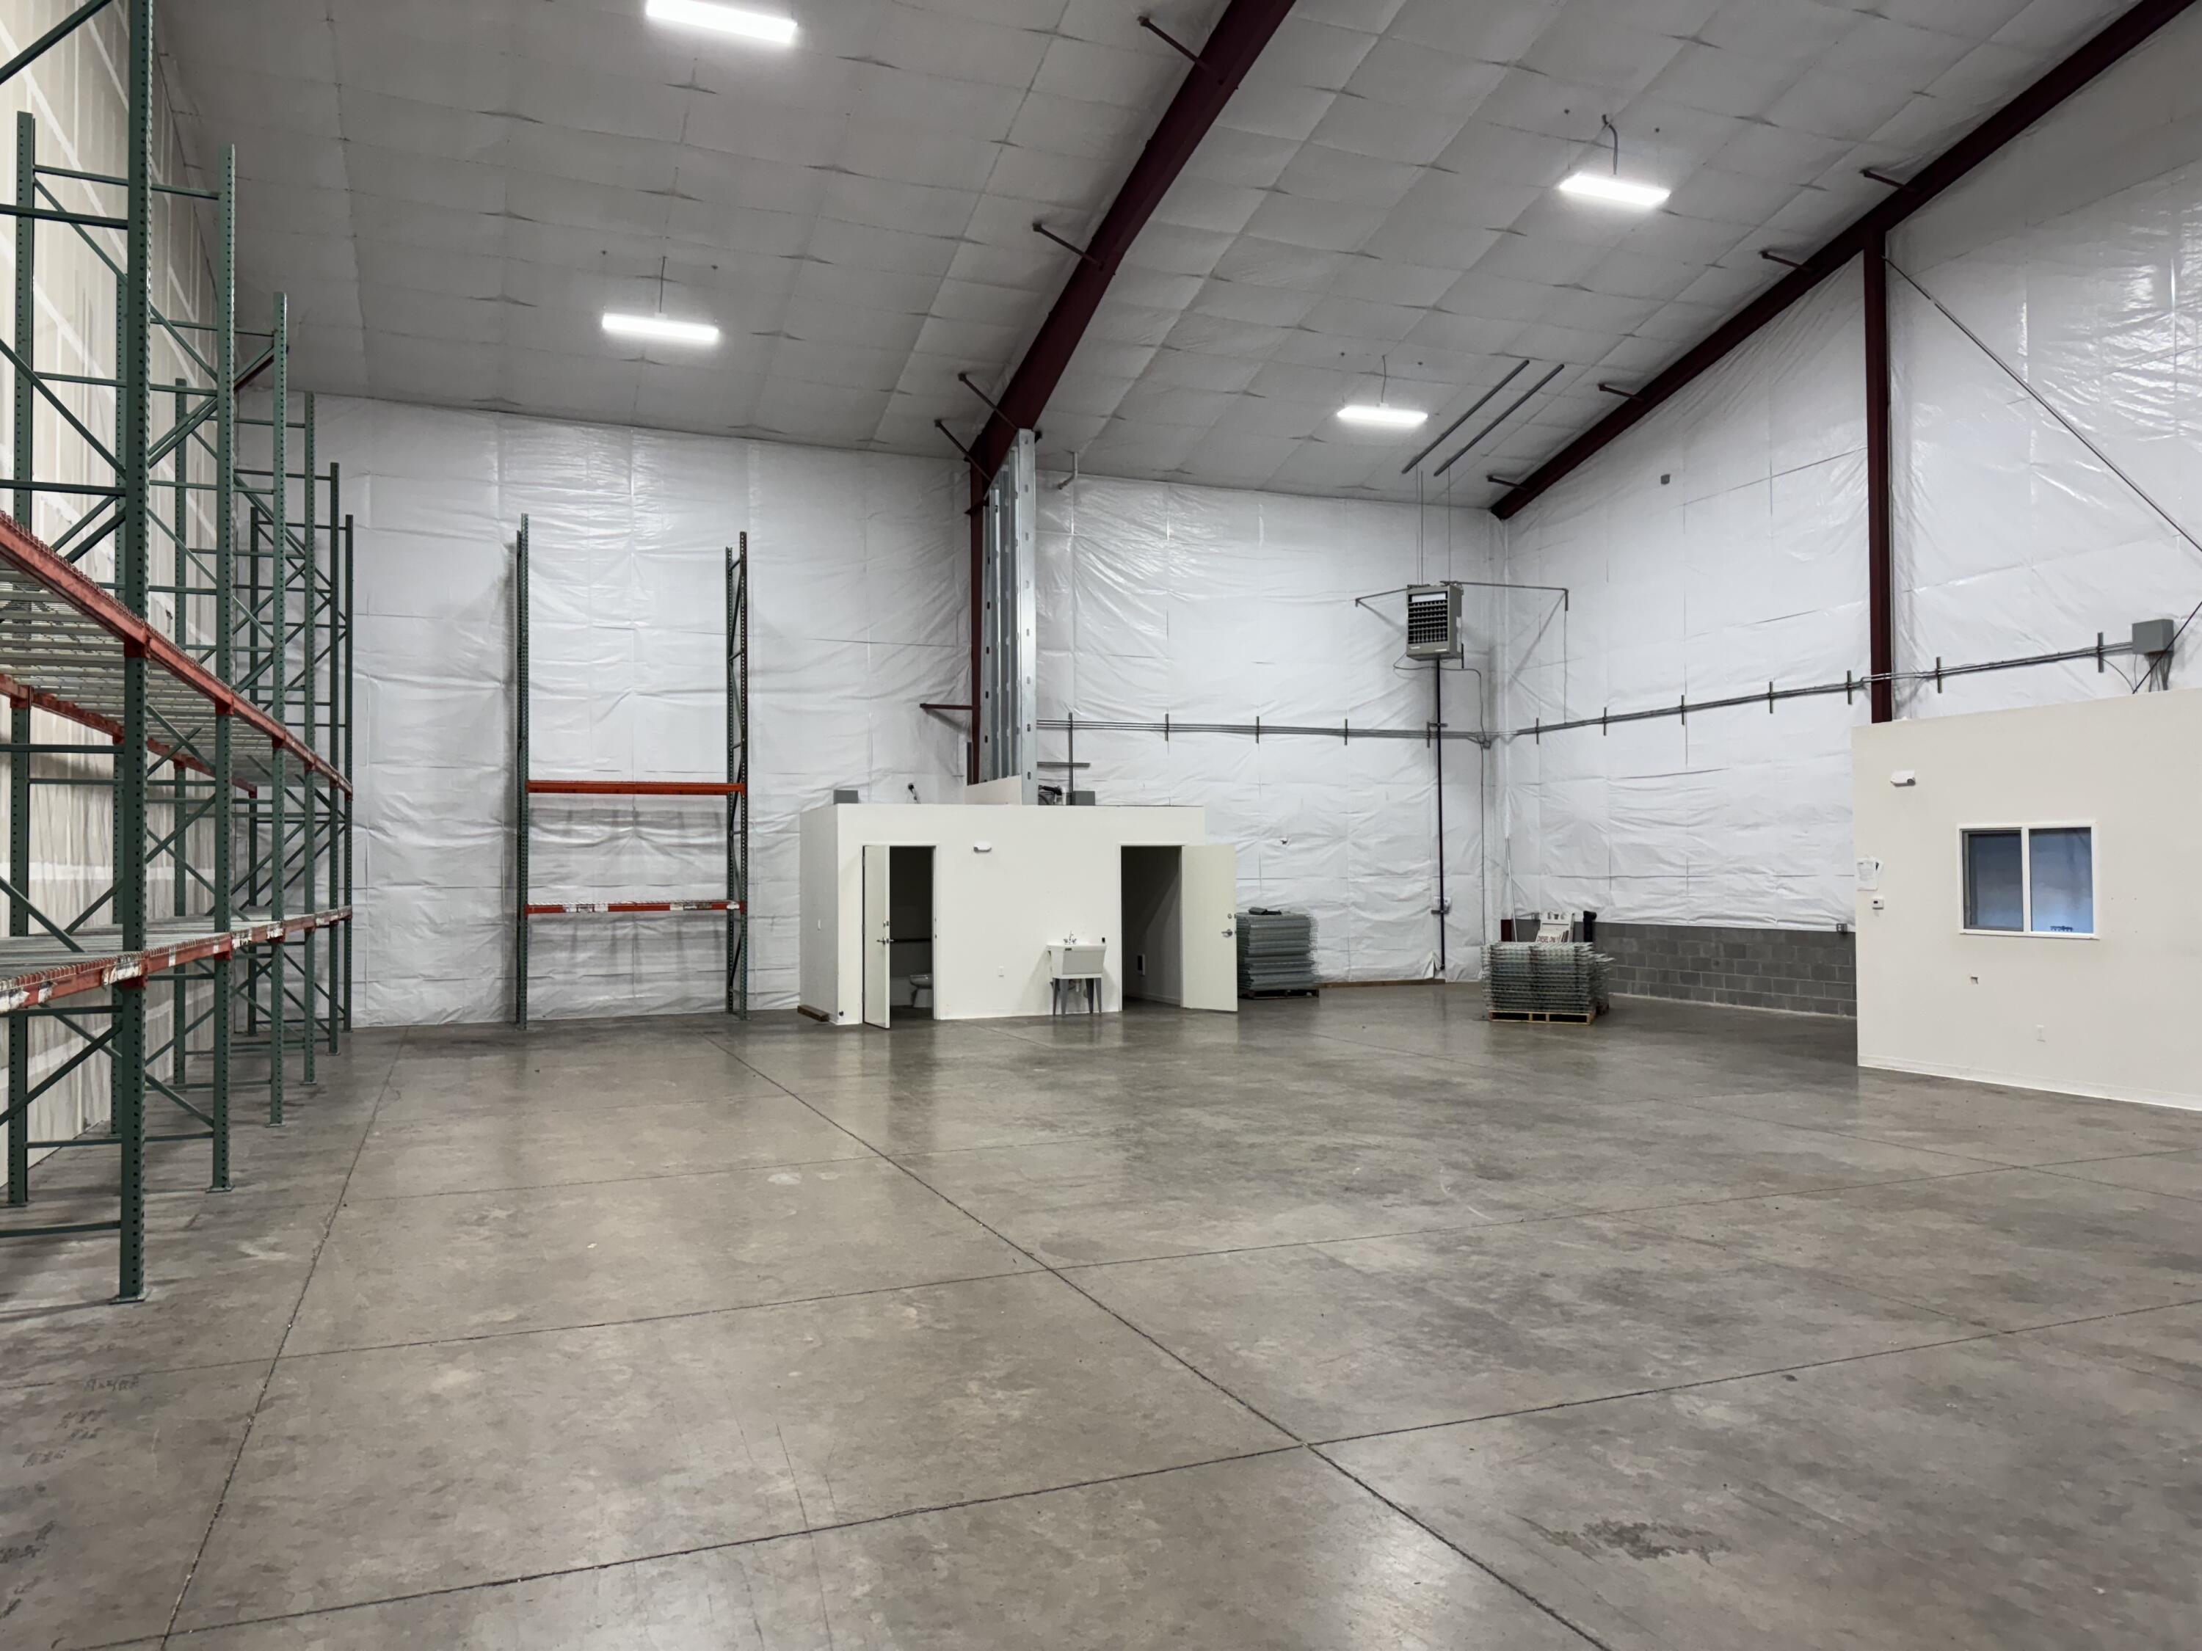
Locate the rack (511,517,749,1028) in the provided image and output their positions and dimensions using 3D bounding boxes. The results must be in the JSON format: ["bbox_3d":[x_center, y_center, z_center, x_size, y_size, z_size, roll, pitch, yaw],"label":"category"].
[{"bbox_3d":[-5.764,-0.616,18.848,2.594,6.032,1.067,0,-2,-22],"label":"rack"}]

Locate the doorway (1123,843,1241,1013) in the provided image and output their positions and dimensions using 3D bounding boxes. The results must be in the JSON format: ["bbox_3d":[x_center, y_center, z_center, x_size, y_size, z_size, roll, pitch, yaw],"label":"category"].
[{"bbox_3d":[0.975,1.318,19.478,1.285,2.150,0.953,0,-2,-22],"label":"doorway"}]

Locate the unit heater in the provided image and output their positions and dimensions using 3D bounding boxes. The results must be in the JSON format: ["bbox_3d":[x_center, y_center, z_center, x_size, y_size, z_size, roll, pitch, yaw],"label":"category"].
[{"bbox_3d":[4.931,-2.979,22.500,0.660,1.000,0.660,-1,-2,25],"label":"unit heater"}]

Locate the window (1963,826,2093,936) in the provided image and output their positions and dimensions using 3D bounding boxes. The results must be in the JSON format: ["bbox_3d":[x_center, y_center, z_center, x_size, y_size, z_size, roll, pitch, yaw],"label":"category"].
[{"bbox_3d":[7.564,0.446,12.455,0.100,0.915,1.167,0,-2,-22],"label":"window"}]

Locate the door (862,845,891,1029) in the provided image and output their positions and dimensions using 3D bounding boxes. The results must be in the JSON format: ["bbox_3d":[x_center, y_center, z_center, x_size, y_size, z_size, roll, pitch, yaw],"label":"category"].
[{"bbox_3d":[-2.618,1.284,17.900,0.050,2.120,0.905,1,-2,-24],"label":"door"}]

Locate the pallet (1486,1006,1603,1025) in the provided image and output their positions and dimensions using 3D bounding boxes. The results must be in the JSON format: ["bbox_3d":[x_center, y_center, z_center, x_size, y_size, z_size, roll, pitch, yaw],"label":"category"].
[{"bbox_3d":[5.333,2.269,18.325,1.150,0.140,1.080,-1,-2,23],"label":"pallet"}]

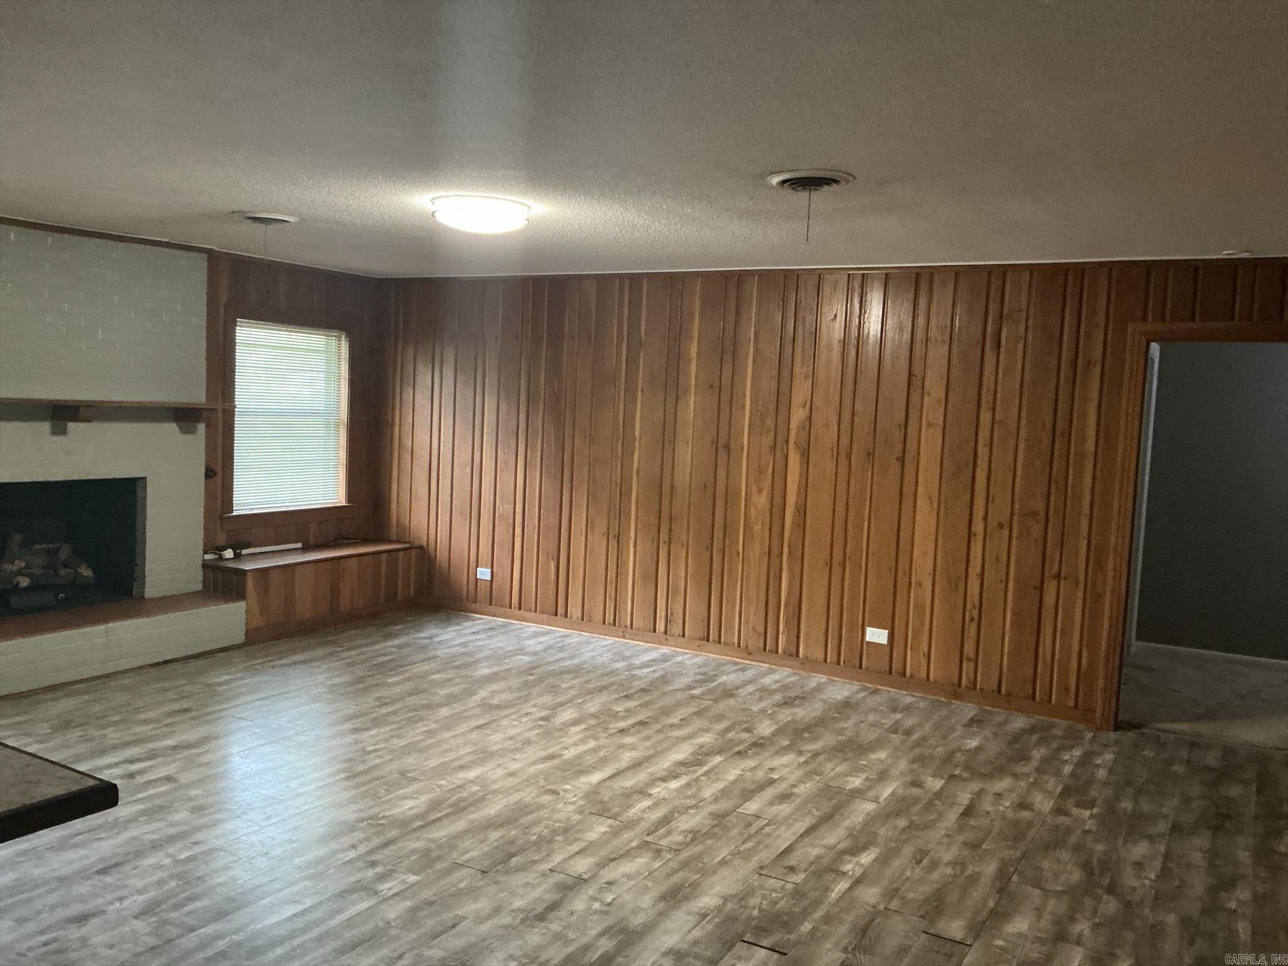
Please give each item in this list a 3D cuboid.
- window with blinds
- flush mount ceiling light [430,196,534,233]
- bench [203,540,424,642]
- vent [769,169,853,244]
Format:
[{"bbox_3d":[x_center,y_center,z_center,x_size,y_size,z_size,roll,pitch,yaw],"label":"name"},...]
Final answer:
[{"bbox_3d":[-2.495,-0.460,7.423,0.102,1.292,1.011,5,5,29],"label":"window with blinds"},{"bbox_3d":[-0.743,-1.220,4.760,0.446,0.092,0.446,3,4,0],"label":"flush mount ceiling light"},{"bbox_3d":[-2.305,0.697,7.240,0.617,0.455,1.635,5,5,29],"label":"bench"},{"bbox_3d":[0.623,-1.023,3.919,0.324,0.230,0.324,5,5,29],"label":"vent"}]

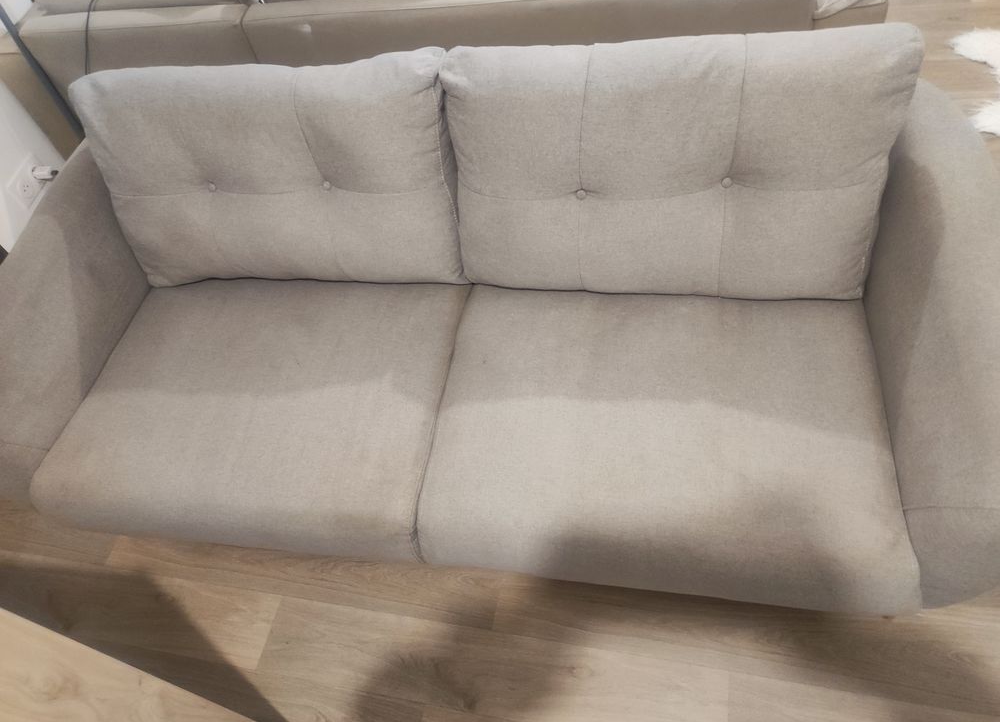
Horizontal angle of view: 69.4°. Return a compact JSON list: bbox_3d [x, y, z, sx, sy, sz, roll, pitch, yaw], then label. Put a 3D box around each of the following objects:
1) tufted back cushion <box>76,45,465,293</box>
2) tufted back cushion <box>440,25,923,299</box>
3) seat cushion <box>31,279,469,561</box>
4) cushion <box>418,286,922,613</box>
[{"bbox_3d":[-0.458,-0.405,1.586,0.775,0.475,0.175,2,40,12],"label":"tufted back cushion"},{"bbox_3d":[0.321,-0.374,1.417,0.790,0.480,0.175,2,40,12],"label":"tufted back cushion"},{"bbox_3d":[-0.487,0.070,1.578,0.800,0.165,0.650,2,53,12],"label":"seat cushion"},{"bbox_3d":[0.294,0.103,1.410,0.800,0.165,0.650,2,53,12],"label":"cushion"}]

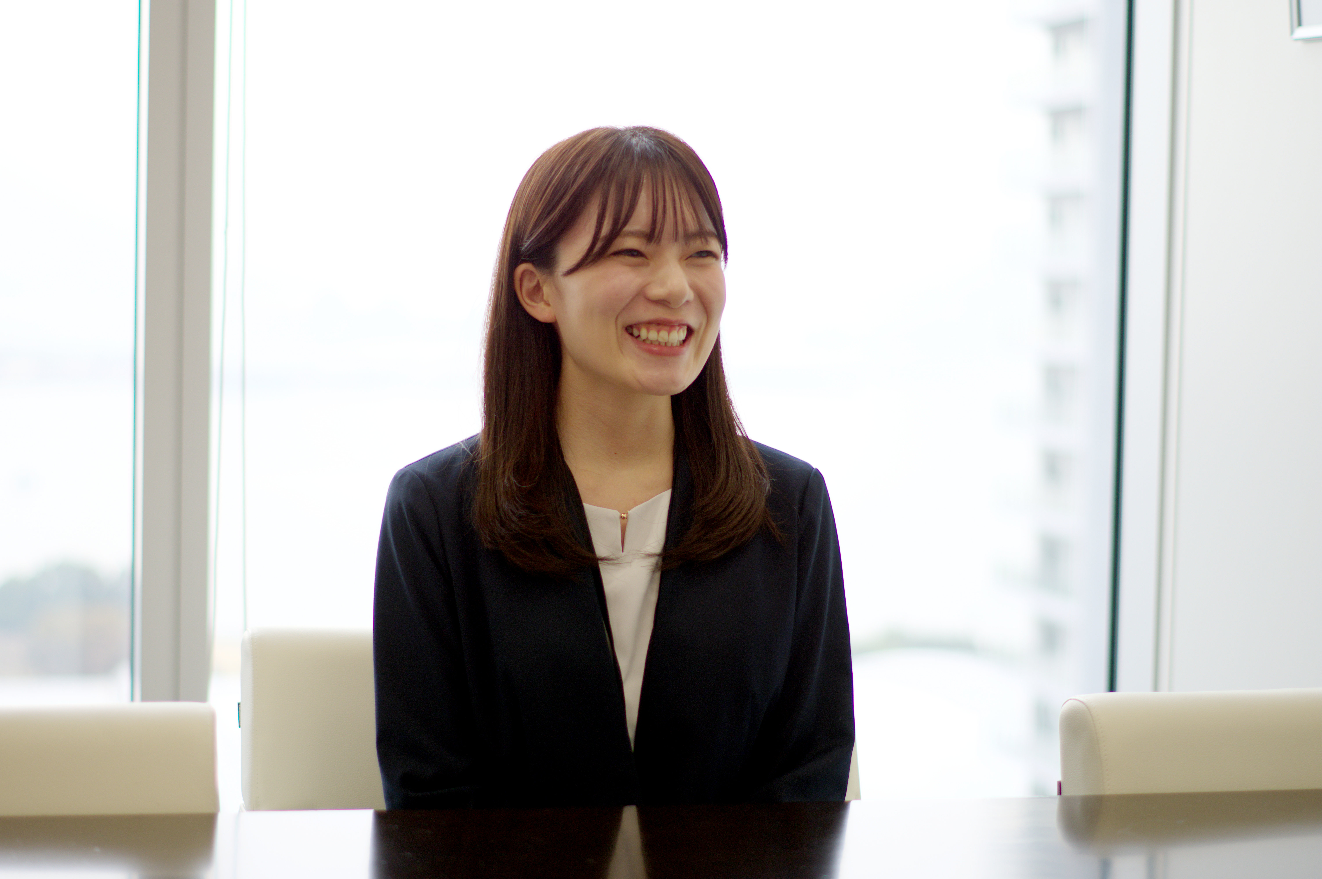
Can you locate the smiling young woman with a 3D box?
[{"bbox_3d":[0.005,0.368,2.200,0.440,1.260,0.680,1,2,-11],"label":"smiling young woman"}]

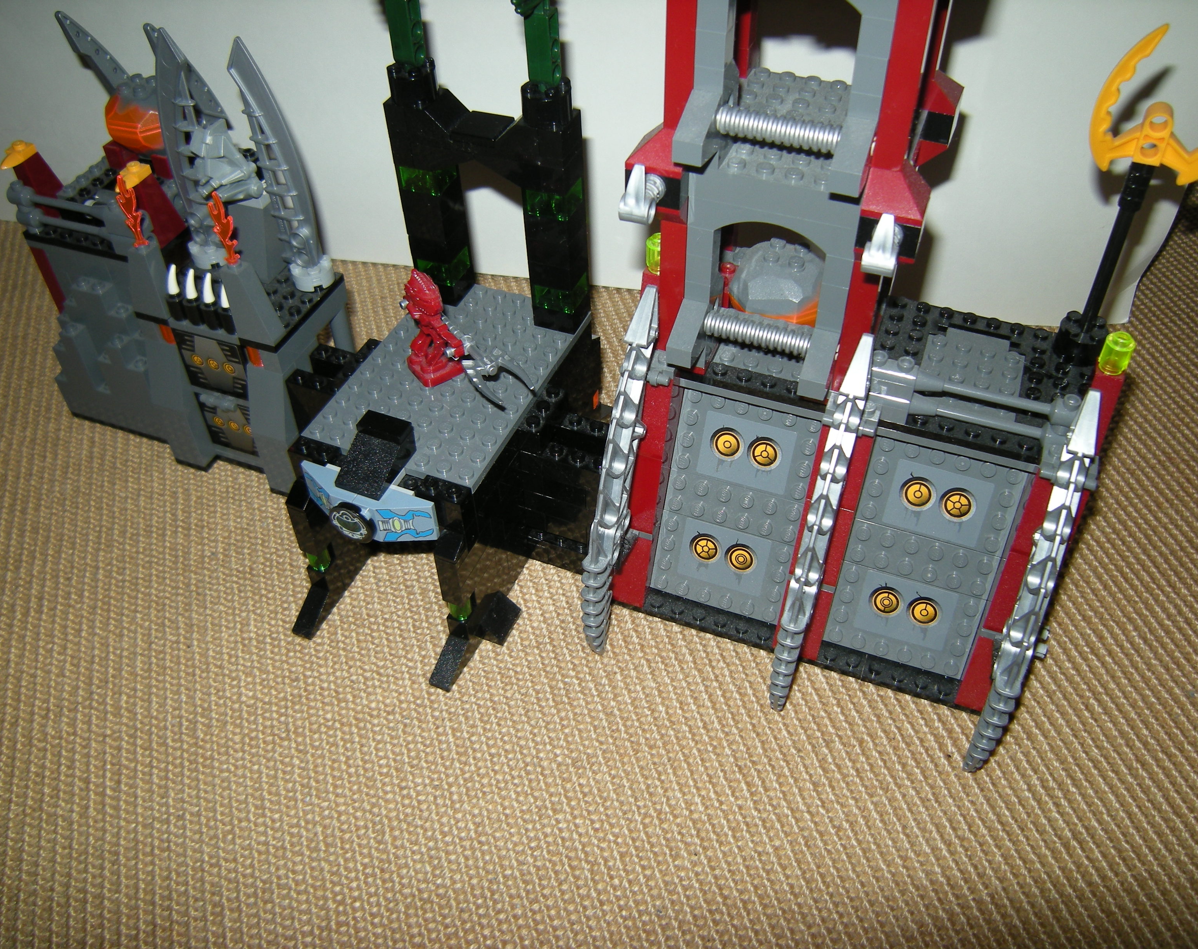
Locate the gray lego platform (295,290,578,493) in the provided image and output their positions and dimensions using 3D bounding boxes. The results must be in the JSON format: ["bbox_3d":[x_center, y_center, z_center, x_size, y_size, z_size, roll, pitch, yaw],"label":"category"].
[{"bbox_3d":[-0.051,-0.036,0.361,0.064,0.005,0.096,16,49,16],"label":"gray lego platform"}]

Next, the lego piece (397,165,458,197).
[{"bbox_3d":[-0.059,-0.106,0.354,0.016,0.010,0.016,16,49,16],"label":"lego piece"}]

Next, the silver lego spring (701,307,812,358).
[{"bbox_3d":[0.048,-0.042,0.307,0.033,0.007,0.007,16,48,15],"label":"silver lego spring"}]

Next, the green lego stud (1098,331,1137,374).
[{"bbox_3d":[0.152,-0.036,0.299,0.008,0.011,0.008,15,49,15],"label":"green lego stud"}]

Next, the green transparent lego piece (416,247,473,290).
[{"bbox_3d":[-0.058,-0.080,0.382,0.016,0.010,0.016,16,49,16],"label":"green transparent lego piece"}]

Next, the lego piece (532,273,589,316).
[{"bbox_3d":[-0.013,-0.067,0.368,0.016,0.010,0.016,16,49,16],"label":"lego piece"}]

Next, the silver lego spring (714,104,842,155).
[{"bbox_3d":[0.047,-0.090,0.267,0.032,0.007,0.007,15,49,15],"label":"silver lego spring"}]

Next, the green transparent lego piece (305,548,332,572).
[{"bbox_3d":[-0.099,0.028,0.364,0.008,0.010,0.008,16,49,16],"label":"green transparent lego piece"}]

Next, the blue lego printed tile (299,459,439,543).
[{"bbox_3d":[-0.076,0.012,0.327,0.048,0.016,0.013,16,49,16],"label":"blue lego printed tile"}]

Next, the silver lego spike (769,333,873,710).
[{"bbox_3d":[0.065,0.024,0.312,0.009,0.134,0.029,15,24,15],"label":"silver lego spike"}]

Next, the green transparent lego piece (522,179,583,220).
[{"bbox_3d":[-0.015,-0.094,0.340,0.016,0.010,0.016,16,49,16],"label":"green transparent lego piece"}]

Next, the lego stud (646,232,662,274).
[{"bbox_3d":[0.020,-0.073,0.337,0.008,0.011,0.008,15,49,15],"label":"lego stud"}]

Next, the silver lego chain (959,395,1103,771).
[{"bbox_3d":[0.123,0.040,0.296,0.009,0.134,0.029,15,24,15],"label":"silver lego chain"}]

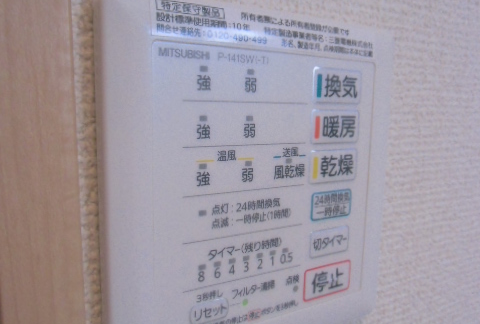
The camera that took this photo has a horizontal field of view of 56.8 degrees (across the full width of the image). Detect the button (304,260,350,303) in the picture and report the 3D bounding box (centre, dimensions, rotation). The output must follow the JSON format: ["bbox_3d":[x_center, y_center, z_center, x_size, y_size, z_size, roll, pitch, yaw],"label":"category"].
[{"bbox_3d":[0.035,0.047,0.175,0.024,0.013,0.003,-4,9,-32],"label":"button"}]

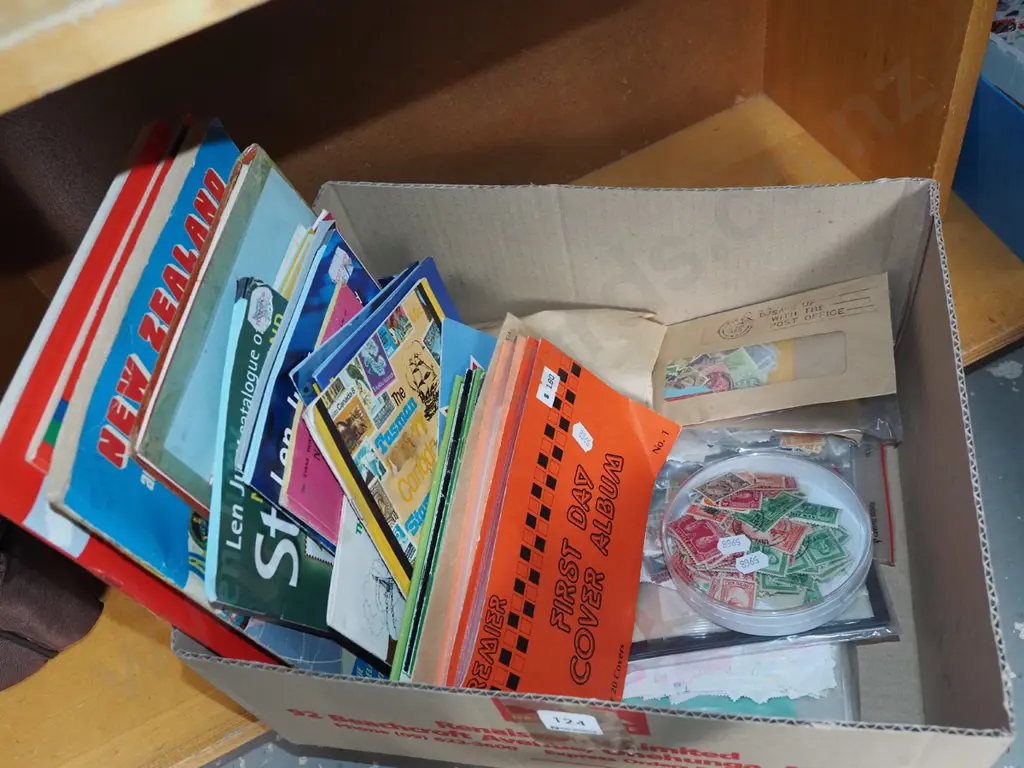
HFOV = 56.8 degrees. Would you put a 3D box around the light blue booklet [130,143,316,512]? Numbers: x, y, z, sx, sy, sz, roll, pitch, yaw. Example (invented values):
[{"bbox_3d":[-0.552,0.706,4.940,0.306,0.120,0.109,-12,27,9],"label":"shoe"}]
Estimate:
[{"bbox_3d":[-0.135,0.001,0.593,0.011,0.190,0.239,-15,46,21],"label":"light blue booklet"}]

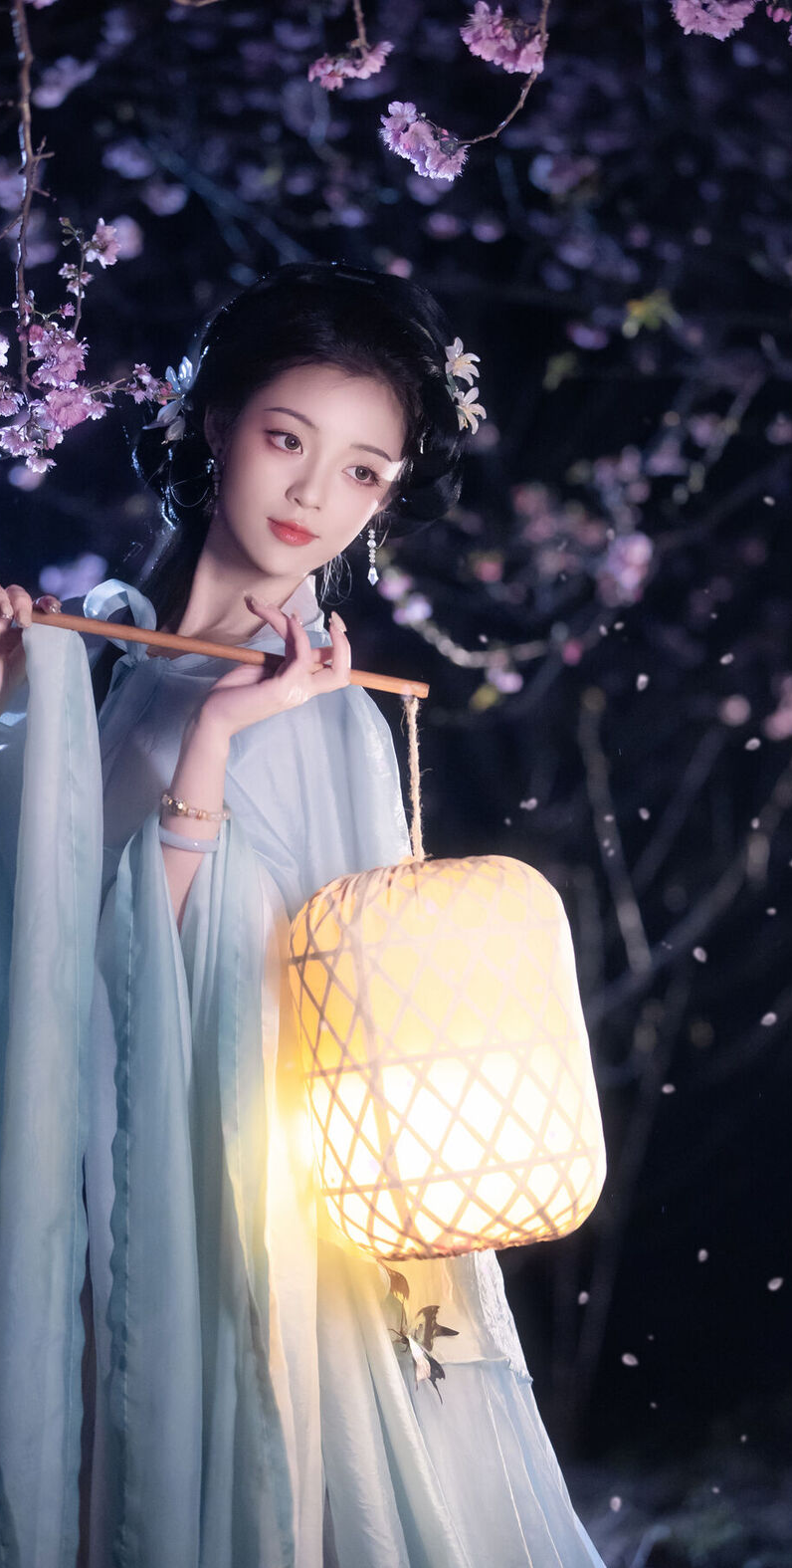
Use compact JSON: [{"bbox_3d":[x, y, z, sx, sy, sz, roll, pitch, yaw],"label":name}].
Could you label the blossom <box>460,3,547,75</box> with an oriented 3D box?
[{"bbox_3d":[0.084,-0.586,3.080,0.068,0.056,0.056,-1,0,0],"label":"blossom"}]

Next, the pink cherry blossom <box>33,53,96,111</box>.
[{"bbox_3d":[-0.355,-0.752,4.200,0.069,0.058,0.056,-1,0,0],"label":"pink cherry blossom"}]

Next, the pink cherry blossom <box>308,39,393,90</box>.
[{"bbox_3d":[-0.035,-0.566,3.080,0.066,0.041,0.052,-1,0,0],"label":"pink cherry blossom"}]

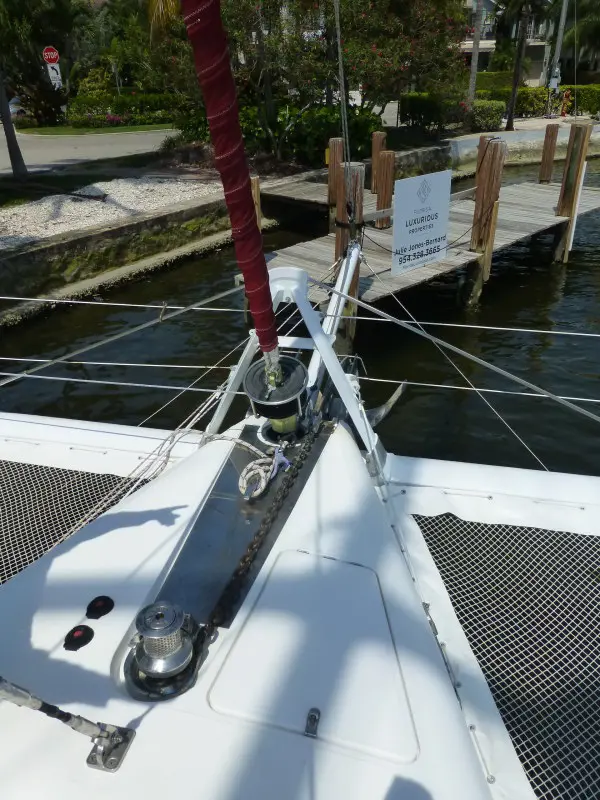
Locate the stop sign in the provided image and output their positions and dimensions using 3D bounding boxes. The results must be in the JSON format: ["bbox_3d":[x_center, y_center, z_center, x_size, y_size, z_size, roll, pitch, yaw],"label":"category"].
[{"bbox_3d":[-12.520,-17.357,27.947,0.760,0.760,0.030,-6,31,-6],"label":"stop sign"}]

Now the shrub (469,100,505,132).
[{"bbox_3d":[6.459,-9.778,19.127,1.060,0.890,1.000,7,32,15],"label":"shrub"}]

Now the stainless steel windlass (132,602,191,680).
[{"bbox_3d":[-0.376,0.652,1.520,0.156,0.130,0.156,1,30,-1],"label":"stainless steel windlass"}]

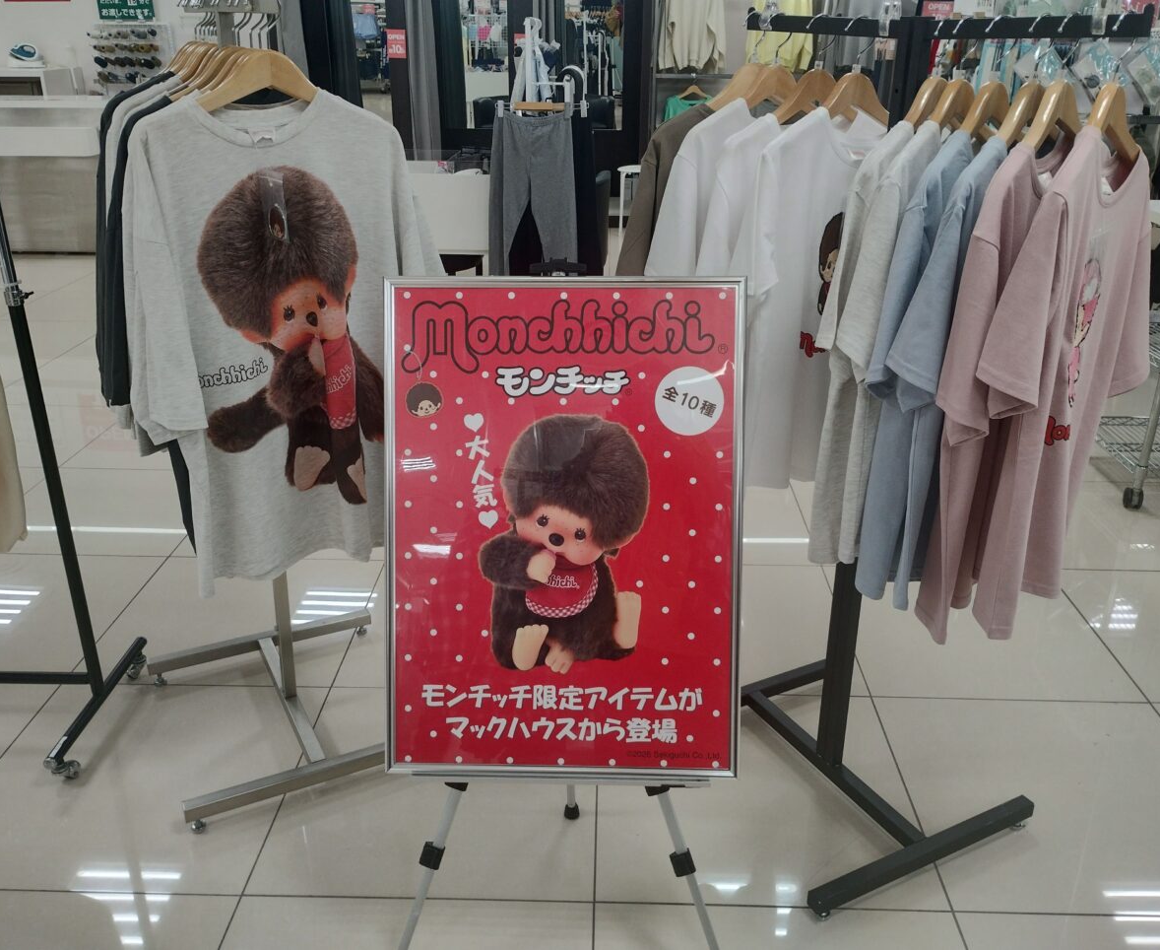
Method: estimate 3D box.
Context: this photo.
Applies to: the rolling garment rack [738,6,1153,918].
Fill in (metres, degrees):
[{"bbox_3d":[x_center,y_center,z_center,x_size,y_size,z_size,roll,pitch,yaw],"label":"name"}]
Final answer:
[{"bbox_3d":[0.467,-0.042,1.733,0.500,1.375,0.770,-12,27,-25],"label":"rolling garment rack"}]

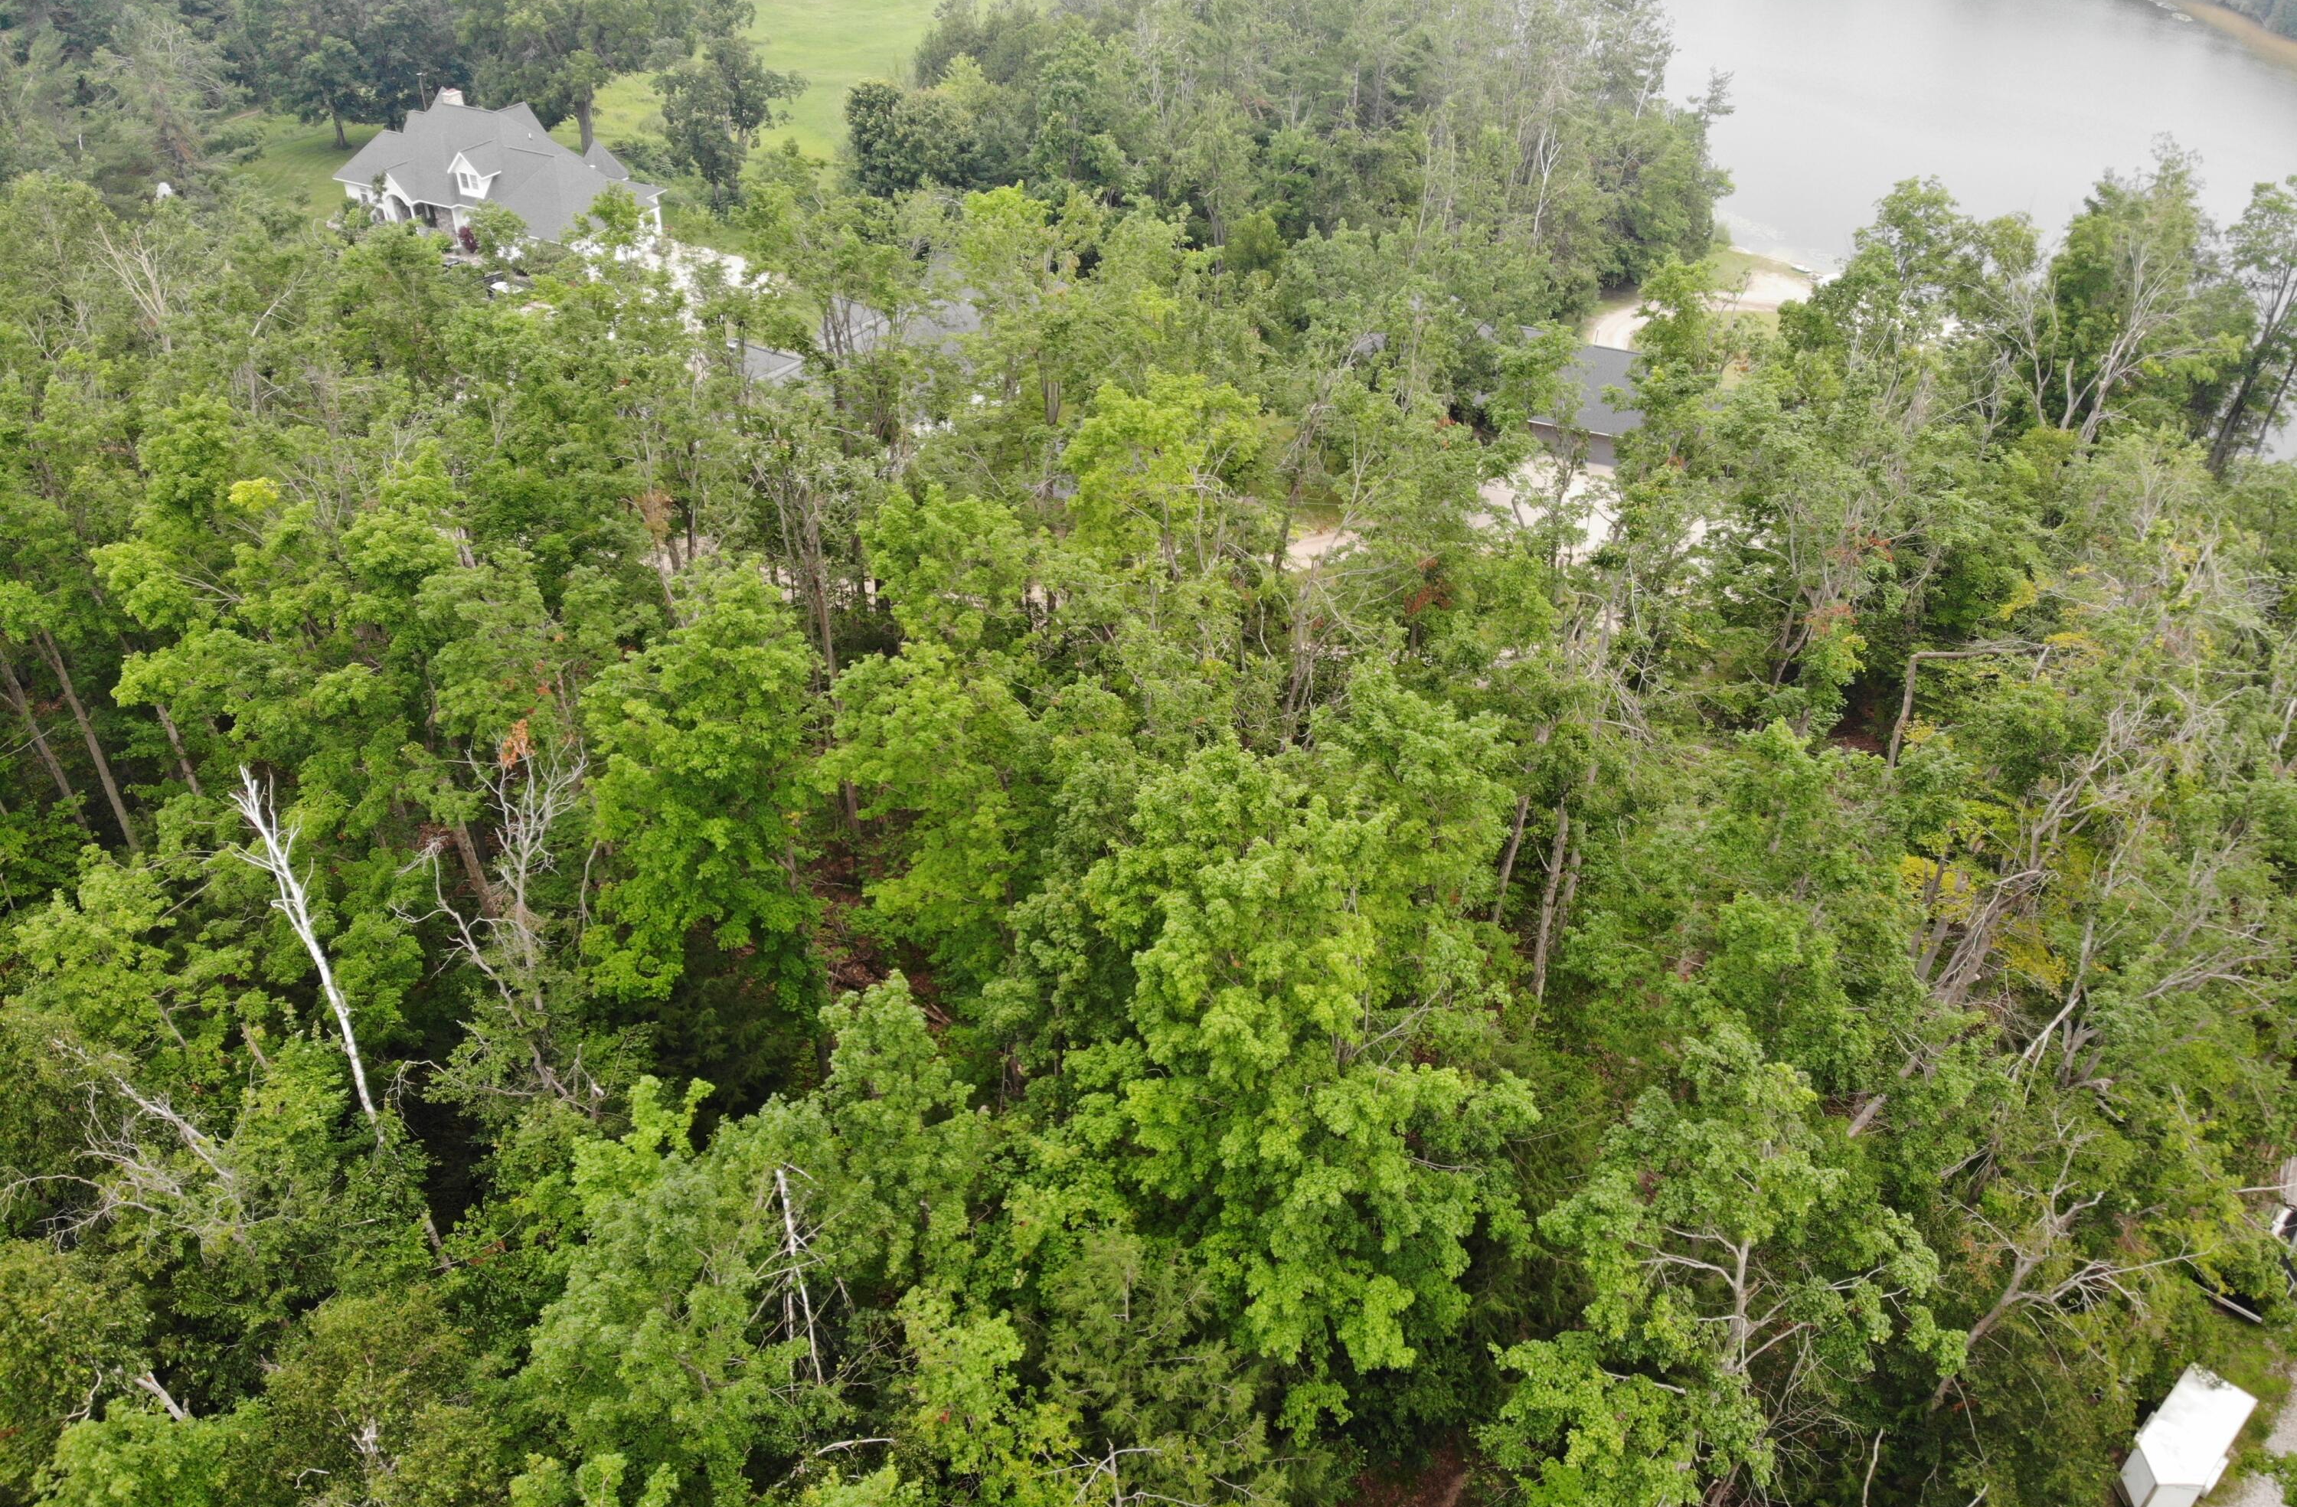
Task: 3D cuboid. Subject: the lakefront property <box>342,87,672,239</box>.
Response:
[{"bbox_3d":[-59.267,-52.884,143.914,31.114,9.994,17.914,16,37,19],"label":"lakefront property"}]

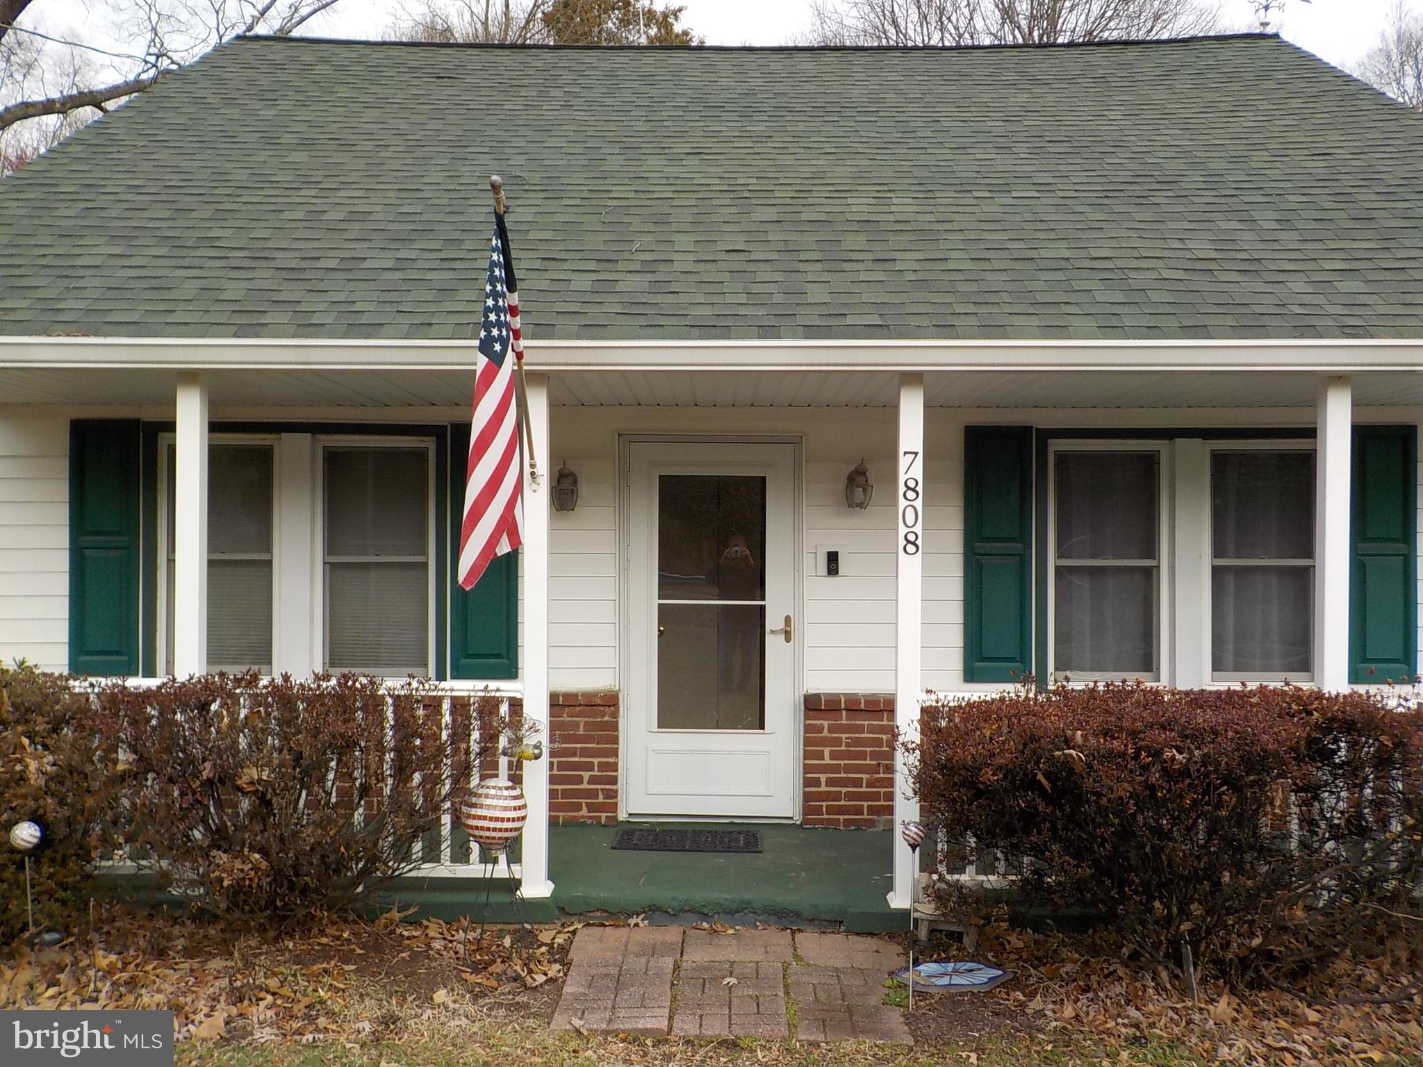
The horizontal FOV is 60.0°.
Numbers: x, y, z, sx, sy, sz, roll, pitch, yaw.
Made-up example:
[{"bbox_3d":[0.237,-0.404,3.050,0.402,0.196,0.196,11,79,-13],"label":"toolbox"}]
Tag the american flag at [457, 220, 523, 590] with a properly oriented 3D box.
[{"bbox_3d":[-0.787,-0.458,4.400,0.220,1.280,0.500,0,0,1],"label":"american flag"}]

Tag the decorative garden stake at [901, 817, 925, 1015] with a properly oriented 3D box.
[{"bbox_3d":[0.707,1.347,4.330,0.088,0.675,0.088,0,0,1],"label":"decorative garden stake"}]

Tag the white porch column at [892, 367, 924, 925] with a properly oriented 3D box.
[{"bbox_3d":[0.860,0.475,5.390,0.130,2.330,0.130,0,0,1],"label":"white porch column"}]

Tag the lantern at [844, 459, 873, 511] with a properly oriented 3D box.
[{"bbox_3d":[0.779,-0.256,6.519,0.155,0.275,0.190,0,0,1],"label":"lantern"}]

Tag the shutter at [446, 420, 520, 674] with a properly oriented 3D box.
[{"bbox_3d":[-1.232,0.098,6.698,0.378,1.390,0.040,0,0,1],"label":"shutter"}]

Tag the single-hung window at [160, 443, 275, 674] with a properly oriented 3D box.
[{"bbox_3d":[-2.671,0.127,6.688,0.610,1.280,0.100,0,0,1],"label":"single-hung window"}]

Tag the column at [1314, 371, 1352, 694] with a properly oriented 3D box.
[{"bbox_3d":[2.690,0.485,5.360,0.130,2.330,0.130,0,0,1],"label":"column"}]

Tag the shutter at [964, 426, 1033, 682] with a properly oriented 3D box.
[{"bbox_3d":[1.555,0.114,6.667,0.378,1.390,0.040,0,0,1],"label":"shutter"}]

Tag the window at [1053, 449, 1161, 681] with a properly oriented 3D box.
[{"bbox_3d":[2.149,0.175,6.705,0.586,1.259,0.080,0,0,1],"label":"window"}]

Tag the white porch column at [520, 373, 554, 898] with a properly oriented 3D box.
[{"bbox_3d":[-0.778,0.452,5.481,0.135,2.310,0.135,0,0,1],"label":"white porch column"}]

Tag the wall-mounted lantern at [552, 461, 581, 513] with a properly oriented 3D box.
[{"bbox_3d":[-0.784,-0.252,6.630,0.150,0.278,0.180,0,0,1],"label":"wall-mounted lantern"}]

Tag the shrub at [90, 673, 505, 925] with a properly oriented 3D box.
[{"bbox_3d":[-1.655,1.064,4.970,1.600,1.030,0.800,0,0,1],"label":"shrub"}]

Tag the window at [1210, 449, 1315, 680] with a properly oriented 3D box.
[{"bbox_3d":[2.955,0.163,6.576,0.600,1.260,0.100,0,0,1],"label":"window"}]

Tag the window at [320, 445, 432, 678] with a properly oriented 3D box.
[{"bbox_3d":[-1.833,0.147,6.749,0.614,1.271,0.080,0,0,1],"label":"window"}]

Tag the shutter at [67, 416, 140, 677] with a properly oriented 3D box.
[{"bbox_3d":[-3.307,0.080,6.721,0.378,1.390,0.040,0,0,1],"label":"shutter"}]

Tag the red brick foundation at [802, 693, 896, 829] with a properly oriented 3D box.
[{"bbox_3d":[0.739,1.227,6.640,0.510,0.735,0.150,0,0,1],"label":"red brick foundation"}]

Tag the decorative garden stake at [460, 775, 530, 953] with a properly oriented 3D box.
[{"bbox_3d":[-0.856,1.313,4.880,0.270,0.670,0.270,0,0,1],"label":"decorative garden stake"}]

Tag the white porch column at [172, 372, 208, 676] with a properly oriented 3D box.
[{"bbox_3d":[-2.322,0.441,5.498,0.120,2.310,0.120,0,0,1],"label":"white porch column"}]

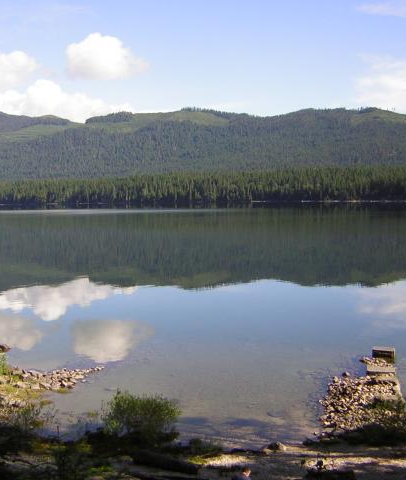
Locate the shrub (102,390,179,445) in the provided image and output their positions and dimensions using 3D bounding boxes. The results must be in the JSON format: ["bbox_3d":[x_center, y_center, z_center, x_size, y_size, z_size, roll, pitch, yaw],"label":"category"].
[{"bbox_3d":[-1.689,4.686,17.858,2.000,1.300,1.600,-1,4,-5],"label":"shrub"}]

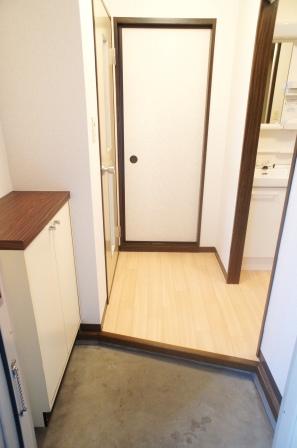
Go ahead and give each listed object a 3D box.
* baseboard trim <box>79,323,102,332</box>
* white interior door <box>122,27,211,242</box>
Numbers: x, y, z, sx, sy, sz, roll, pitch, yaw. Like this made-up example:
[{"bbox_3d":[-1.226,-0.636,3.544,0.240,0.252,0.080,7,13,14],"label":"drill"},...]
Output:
[{"bbox_3d":[-0.361,0.647,1.867,0.140,0.060,0.020,1,22,1],"label":"baseboard trim"},{"bbox_3d":[0.137,-0.655,2.599,0.690,1.780,0.040,1,22,1],"label":"white interior door"}]

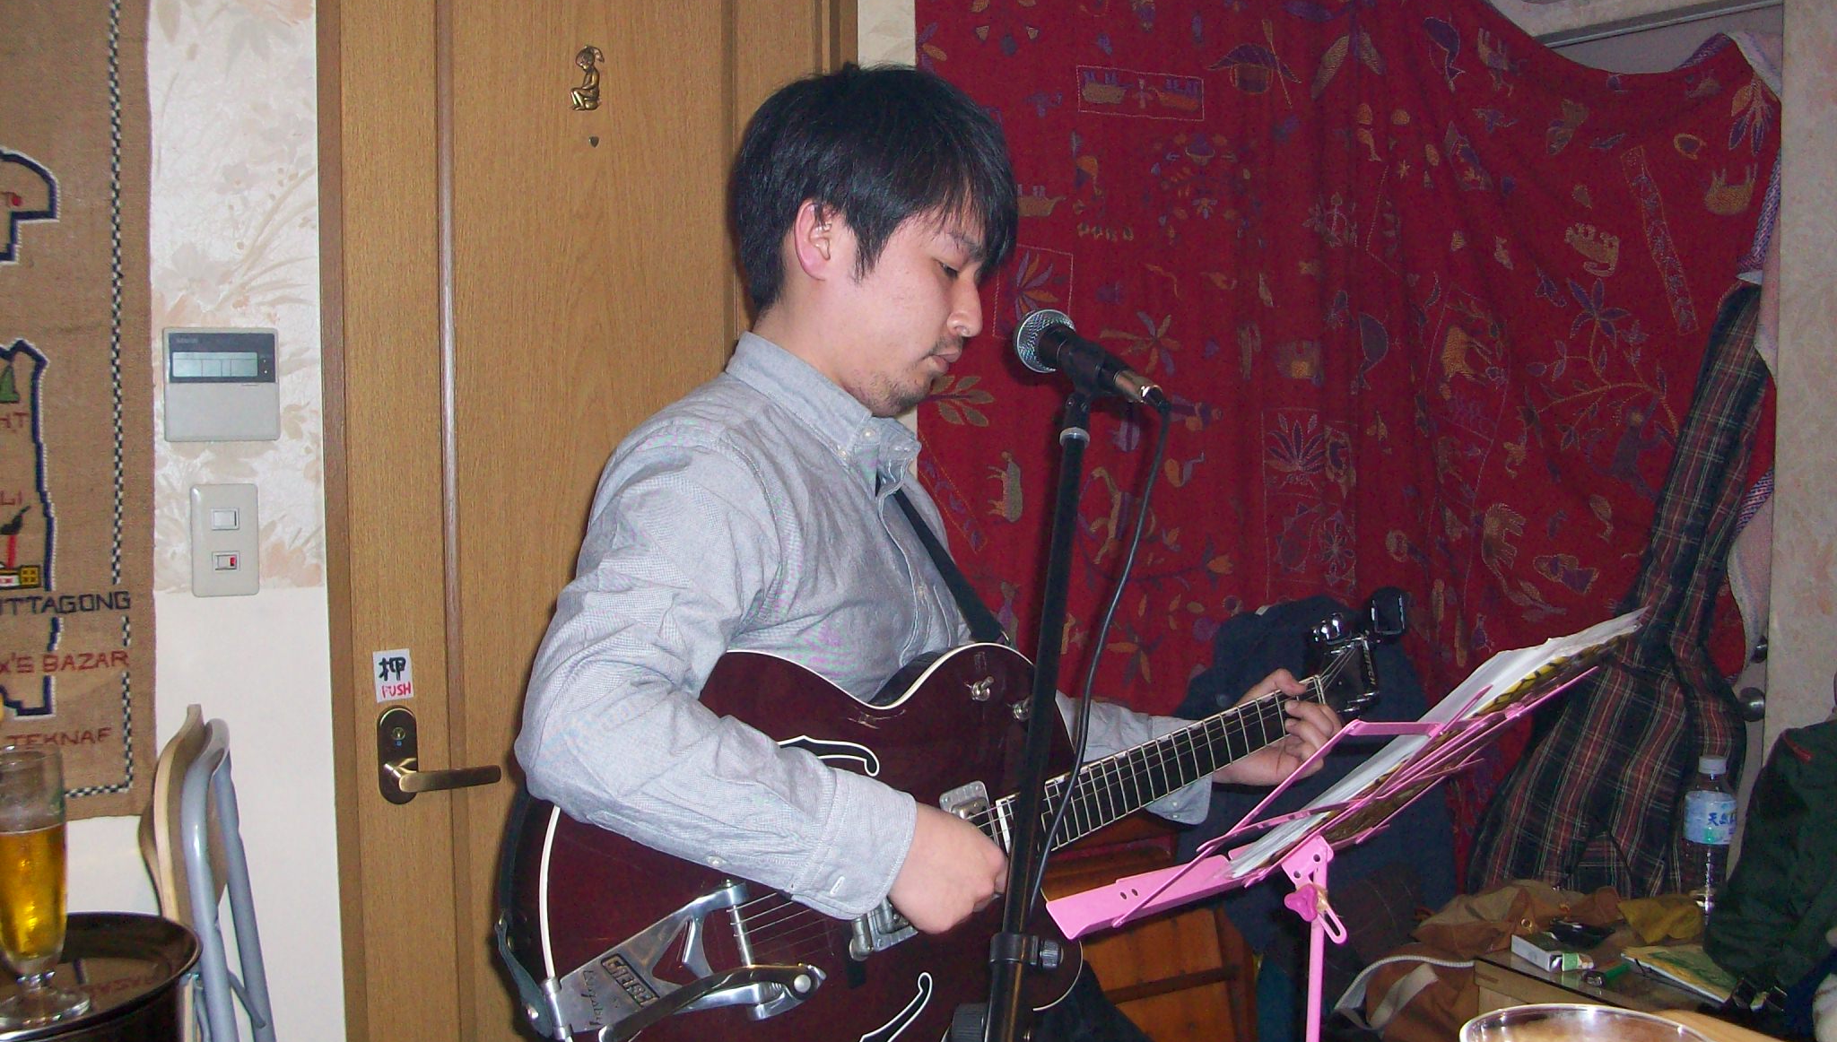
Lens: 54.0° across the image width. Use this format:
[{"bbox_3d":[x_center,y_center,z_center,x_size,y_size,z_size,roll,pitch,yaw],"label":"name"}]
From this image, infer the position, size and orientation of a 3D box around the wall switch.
[{"bbox_3d":[-0.731,0.021,1.902,0.070,0.120,0.012,-3,5,-28],"label":"wall switch"}]

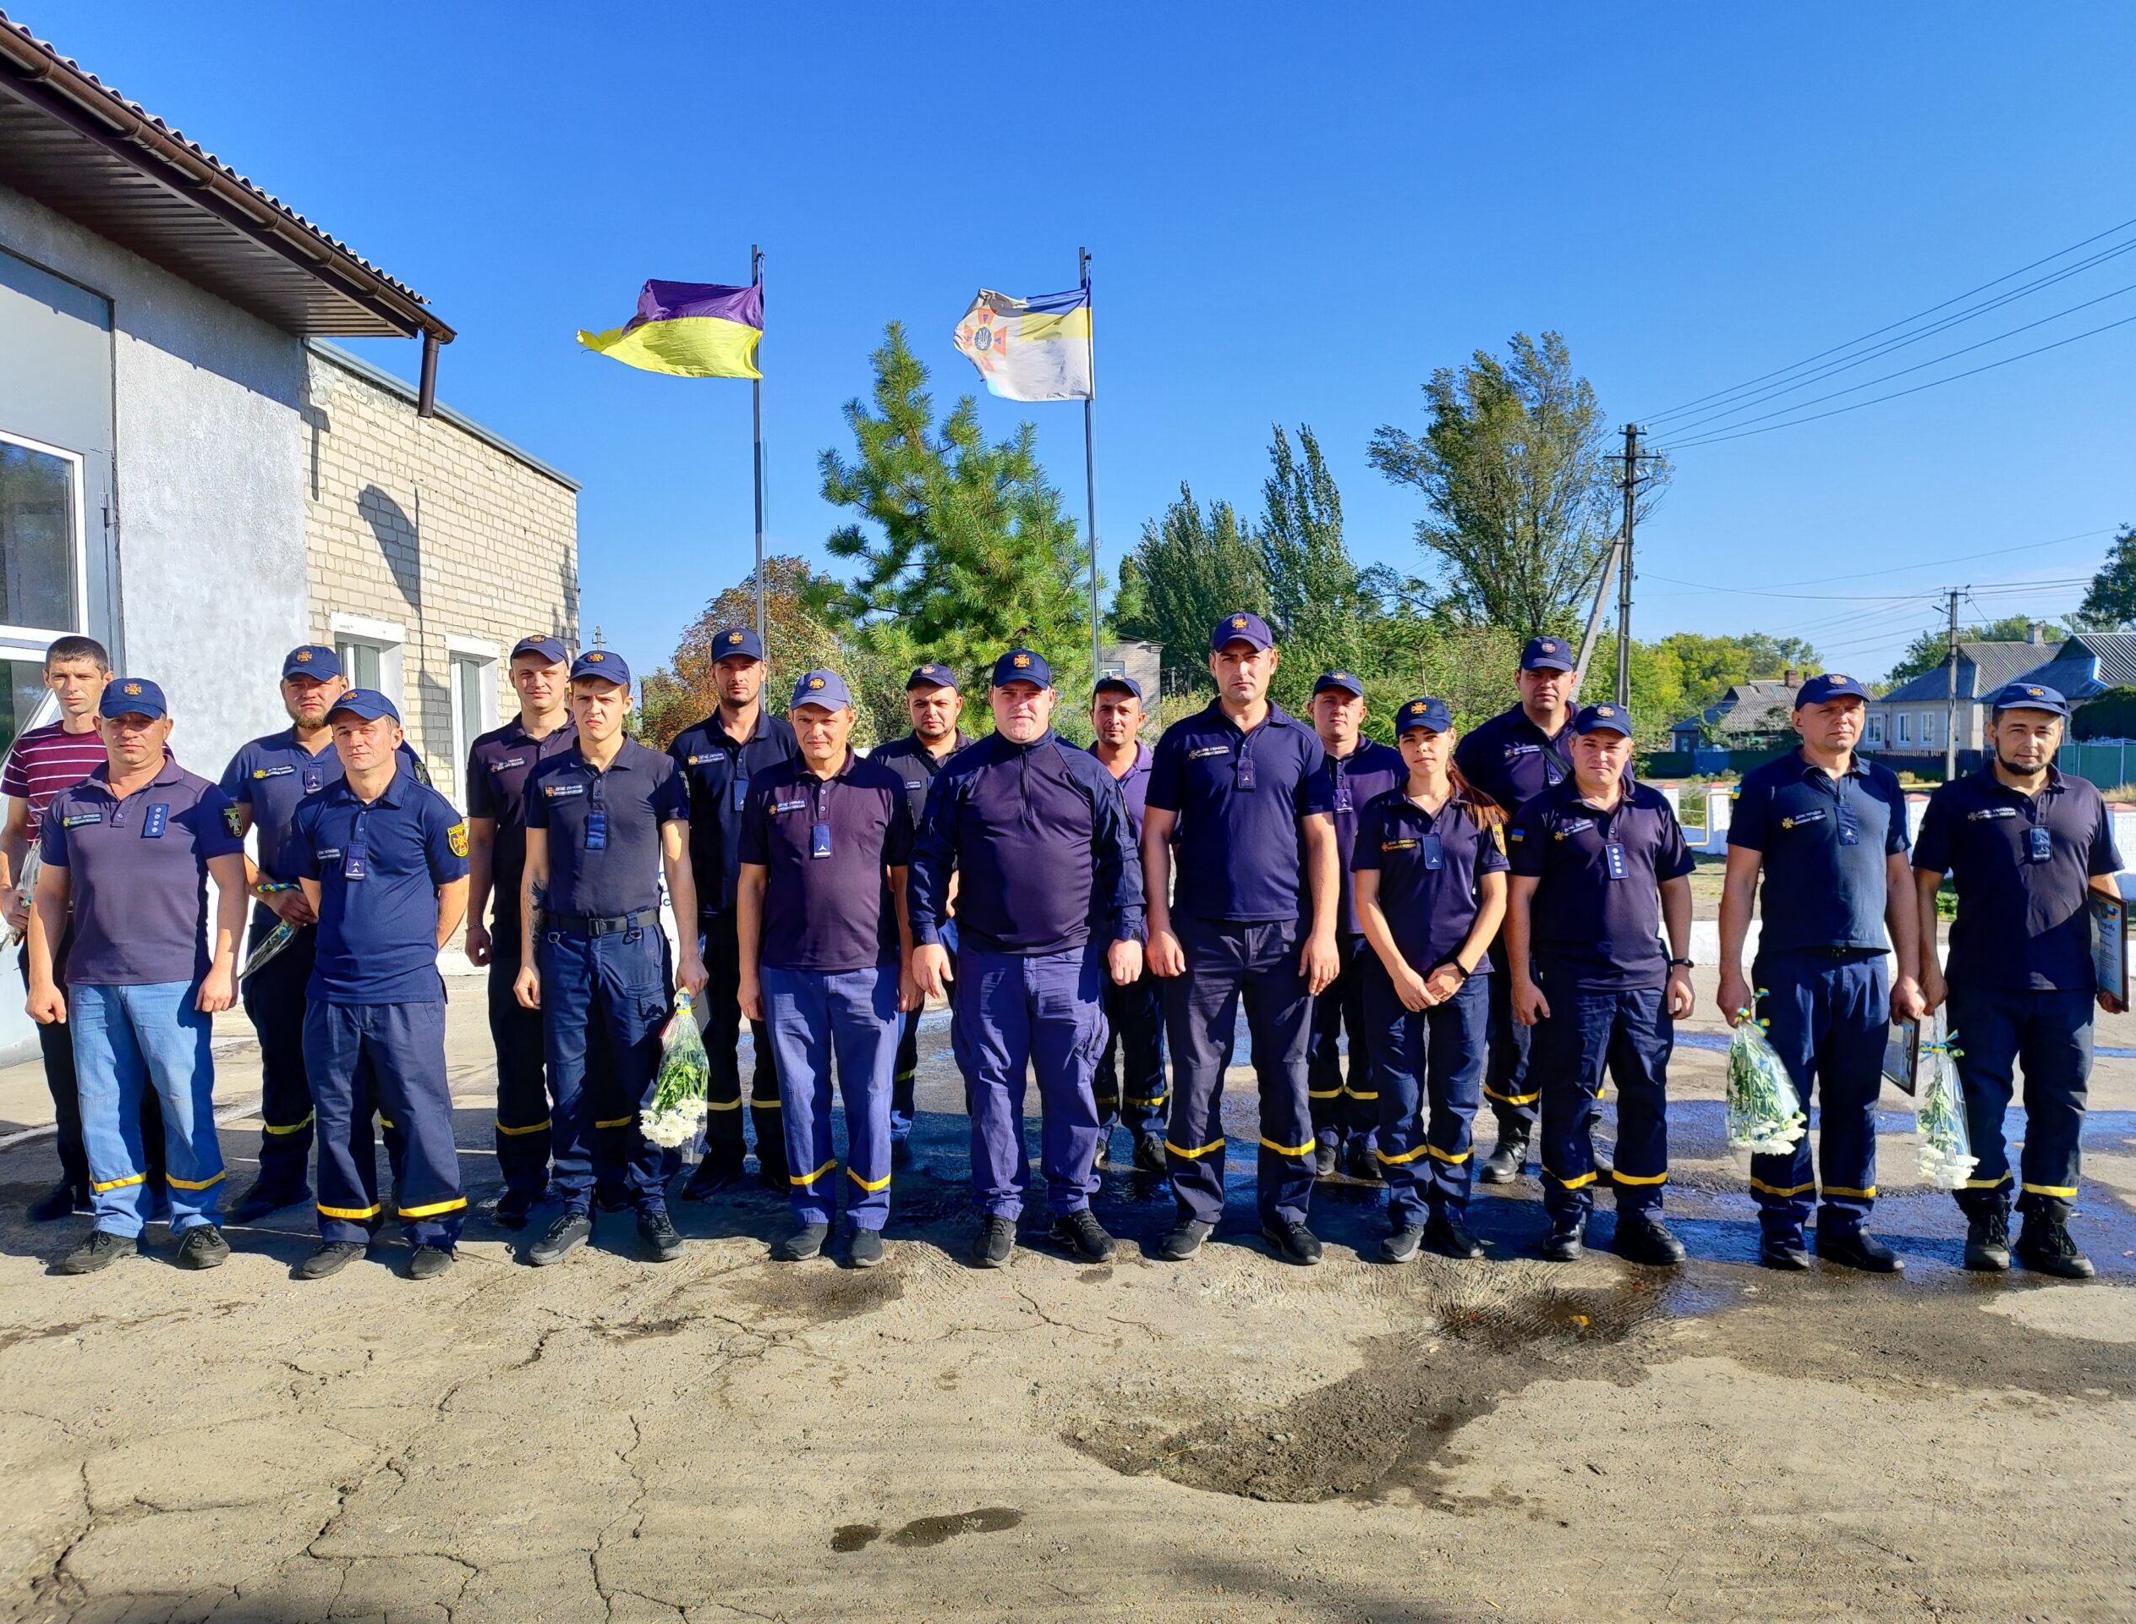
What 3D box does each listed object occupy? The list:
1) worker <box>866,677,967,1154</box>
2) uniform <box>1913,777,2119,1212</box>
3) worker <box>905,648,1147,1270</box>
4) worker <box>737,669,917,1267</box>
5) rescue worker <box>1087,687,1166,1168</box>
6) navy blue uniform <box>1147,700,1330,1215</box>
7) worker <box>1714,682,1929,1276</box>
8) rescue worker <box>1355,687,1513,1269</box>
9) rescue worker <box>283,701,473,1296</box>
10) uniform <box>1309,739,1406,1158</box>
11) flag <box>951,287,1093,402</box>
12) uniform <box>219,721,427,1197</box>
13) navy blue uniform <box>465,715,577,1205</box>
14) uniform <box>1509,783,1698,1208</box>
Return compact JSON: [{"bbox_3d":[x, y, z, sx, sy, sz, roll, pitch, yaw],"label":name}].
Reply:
[{"bbox_3d":[-0.497,0.359,5.551,0.540,1.805,0.370,-1,3,-5],"label":"worker"},{"bbox_3d":[2.790,0.534,4.410,0.590,1.342,0.330,0,3,6],"label":"uniform"},{"bbox_3d":[-0.126,0.434,4.566,0.680,1.842,0.400,0,3,0],"label":"worker"},{"bbox_3d":[-0.740,0.458,4.575,0.530,1.781,0.360,0,3,-3],"label":"worker"},{"bbox_3d":[0.208,0.395,5.523,0.540,1.798,0.360,0,3,0],"label":"rescue worker"},{"bbox_3d":[0.519,0.470,4.542,0.560,1.607,0.320,0,3,0],"label":"navy blue uniform"},{"bbox_3d":[2.244,0.461,4.490,0.550,1.752,0.370,0,3,3],"label":"worker"},{"bbox_3d":[1.114,0.503,4.611,0.470,1.702,0.360,1,3,16],"label":"rescue worker"},{"bbox_3d":[-2.091,0.510,4.521,0.510,1.754,0.400,0,3,5],"label":"rescue worker"},{"bbox_3d":[0.997,0.490,5.344,0.530,1.502,0.310,0,3,6],"label":"uniform"},{"bbox_3d":[-0.372,-3.739,12.000,1.150,0.900,0.300,0,3,0],"label":"flag"},{"bbox_3d":[-2.481,0.503,4.998,0.570,1.550,0.360,0,3,-5],"label":"uniform"},{"bbox_3d":[-1.732,0.473,4.904,0.500,1.530,0.320,-1,3,-10],"label":"navy blue uniform"},{"bbox_3d":[1.662,0.596,4.683,0.550,1.387,0.340,0,3,6],"label":"uniform"}]

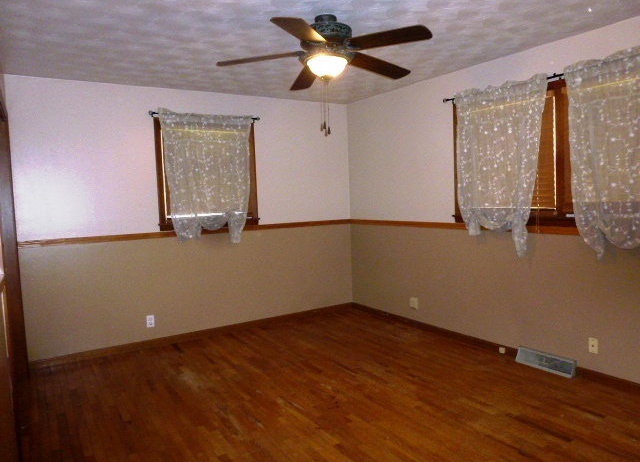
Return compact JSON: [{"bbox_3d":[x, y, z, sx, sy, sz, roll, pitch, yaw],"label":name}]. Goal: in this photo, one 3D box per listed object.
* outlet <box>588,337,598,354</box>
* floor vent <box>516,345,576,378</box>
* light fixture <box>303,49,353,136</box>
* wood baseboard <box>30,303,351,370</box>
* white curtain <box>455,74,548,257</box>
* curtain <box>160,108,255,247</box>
[{"bbox_3d":[1.922,0.812,3.119,0.008,0.112,0.067,-5,5,-33],"label":"outlet"},{"bbox_3d":[1.719,1.002,3.402,0.066,0.116,0.440,-5,5,-33],"label":"floor vent"},{"bbox_3d":[0.052,-0.814,2.690,0.280,0.460,0.280,-2,4,0],"label":"light fixture"},{"bbox_3d":[-0.997,1.021,4.564,3.350,0.087,0.020,-5,5,-33],"label":"wood baseboard"},{"bbox_3d":[1.431,-0.479,3.574,0.100,1.350,0.840,-5,5,-33],"label":"white curtain"},{"bbox_3d":[-1.062,-0.509,4.357,0.930,1.270,0.100,-5,5,-33],"label":"curtain"}]

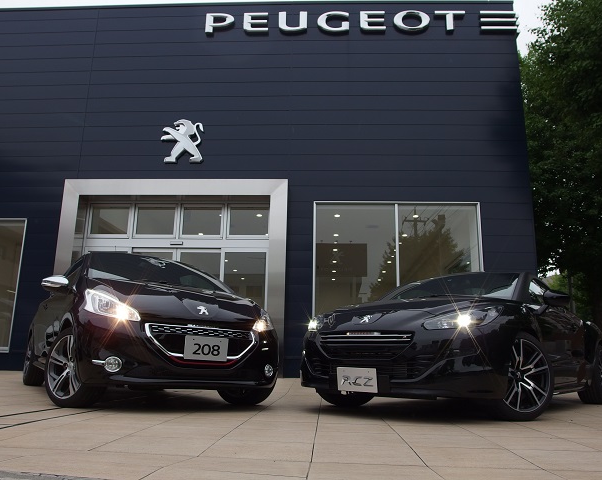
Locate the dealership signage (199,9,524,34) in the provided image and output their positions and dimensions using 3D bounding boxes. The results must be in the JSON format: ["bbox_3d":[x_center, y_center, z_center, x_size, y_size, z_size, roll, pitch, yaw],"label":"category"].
[{"bbox_3d":[1.172,-4.332,10.367,6.183,0.458,0.130,0,-13,3],"label":"dealership signage"}]

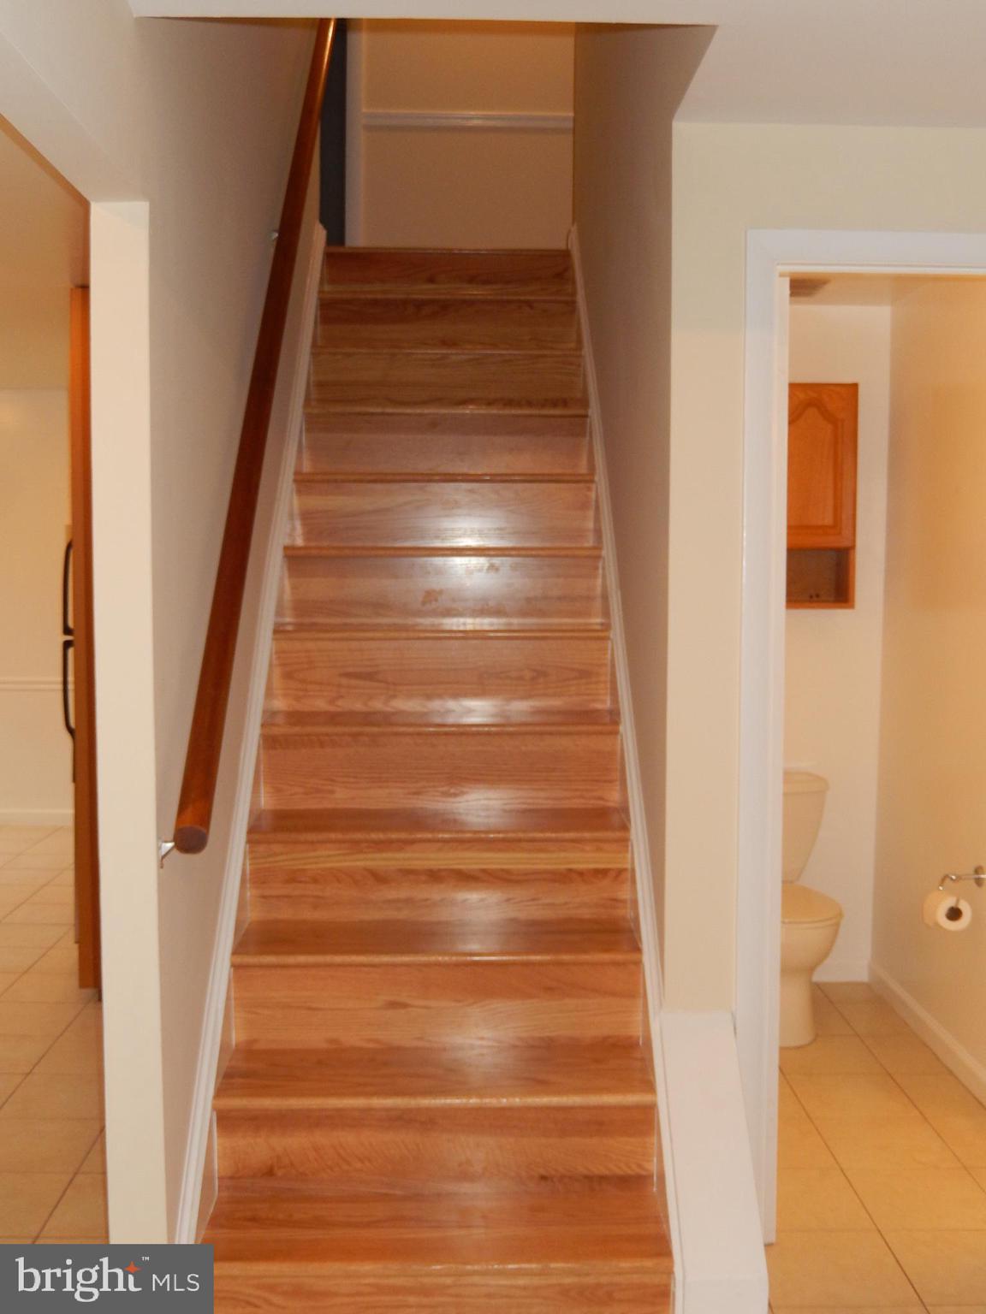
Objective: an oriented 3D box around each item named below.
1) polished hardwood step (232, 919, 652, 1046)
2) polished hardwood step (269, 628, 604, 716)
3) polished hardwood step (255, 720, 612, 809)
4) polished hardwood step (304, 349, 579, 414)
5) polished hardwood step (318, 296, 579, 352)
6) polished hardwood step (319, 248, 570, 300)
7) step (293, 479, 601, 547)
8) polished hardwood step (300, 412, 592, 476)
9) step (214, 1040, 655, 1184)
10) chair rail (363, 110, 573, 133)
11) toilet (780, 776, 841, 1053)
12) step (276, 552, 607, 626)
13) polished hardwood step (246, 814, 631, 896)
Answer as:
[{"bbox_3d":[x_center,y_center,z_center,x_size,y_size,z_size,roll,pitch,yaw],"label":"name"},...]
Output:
[{"bbox_3d":[-0.120,0.723,3.029,0.869,0.214,0.264,0,4,-1],"label":"polished hardwood step"},{"bbox_3d":[-0.132,0.030,3.676,0.869,0.214,0.264,0,4,-1],"label":"polished hardwood step"},{"bbox_3d":[-0.128,0.261,3.460,0.869,0.214,0.264,0,4,-1],"label":"polished hardwood step"},{"bbox_3d":[-0.148,-0.894,4.537,0.869,0.214,0.264,0,4,-1],"label":"polished hardwood step"},{"bbox_3d":[-0.152,-1.125,4.753,0.869,0.214,0.264,0,4,-1],"label":"polished hardwood step"},{"bbox_3d":[-0.157,-1.356,4.968,0.869,0.214,0.264,0,4,-1],"label":"polished hardwood step"},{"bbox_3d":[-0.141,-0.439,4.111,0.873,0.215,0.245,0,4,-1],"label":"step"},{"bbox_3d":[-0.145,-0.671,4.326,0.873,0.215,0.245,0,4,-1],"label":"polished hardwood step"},{"bbox_3d":[-0.115,0.955,2.818,0.873,0.215,0.245,0,4,-1],"label":"step"},{"bbox_3d":[-0.107,-2.337,5.960,0.918,0.072,0.025,0,4,-1],"label":"chair rail"},{"bbox_3d":[0.900,0.780,4.342,0.440,0.752,0.680,0,4,-1],"label":"toilet"},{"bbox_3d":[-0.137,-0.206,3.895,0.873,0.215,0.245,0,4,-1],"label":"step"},{"bbox_3d":[-0.124,0.490,3.249,0.873,0.215,0.245,0,4,-1],"label":"polished hardwood step"}]

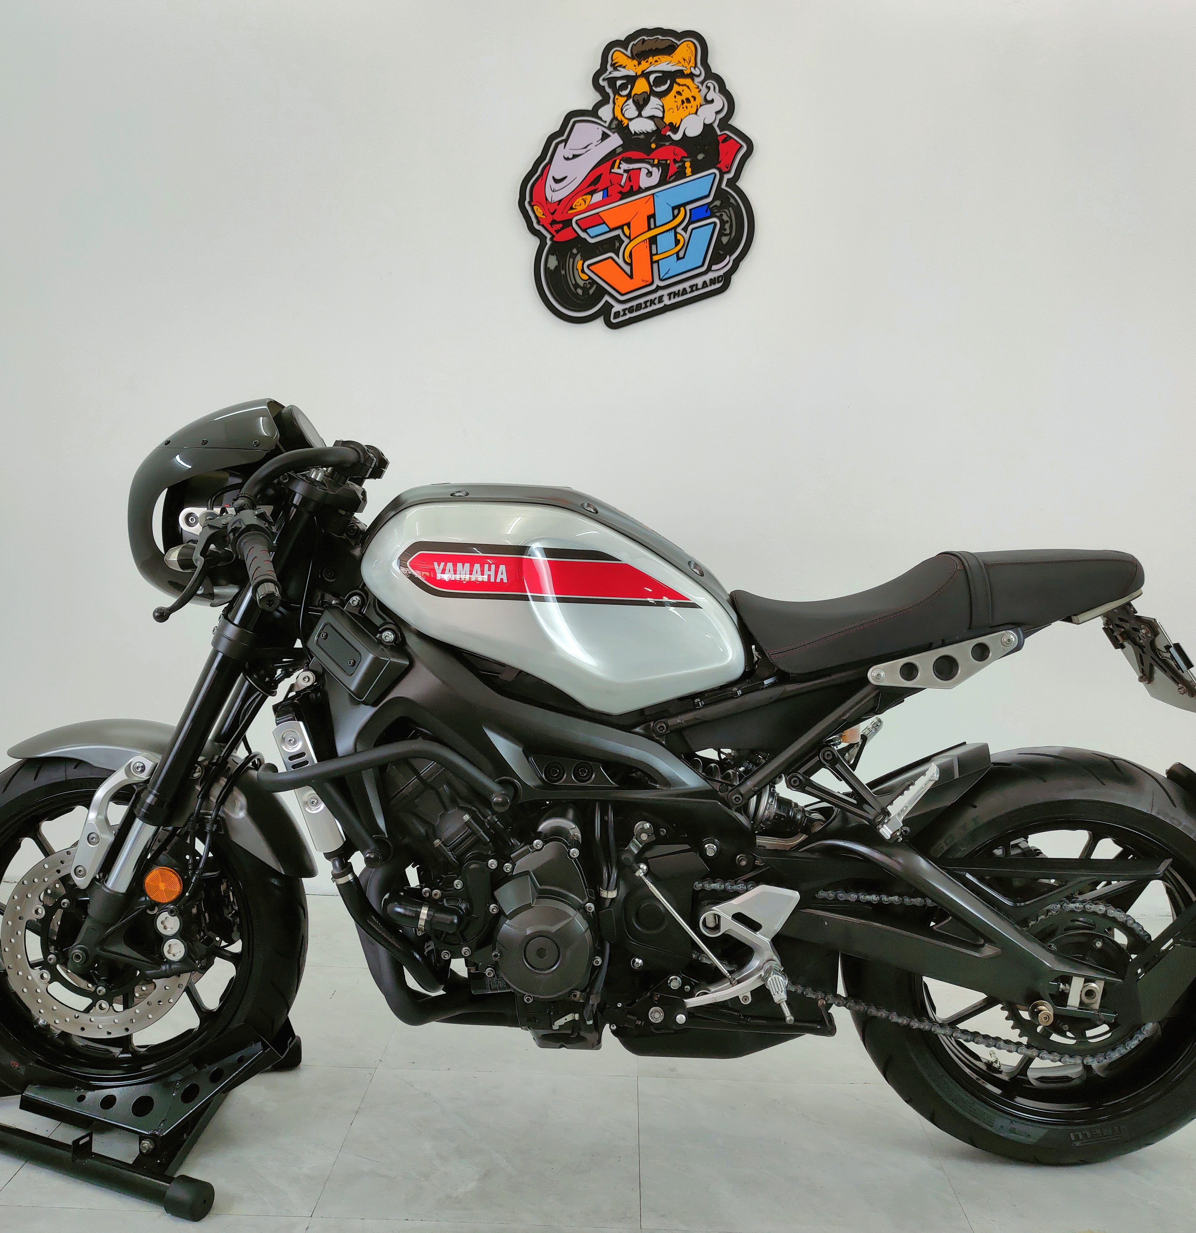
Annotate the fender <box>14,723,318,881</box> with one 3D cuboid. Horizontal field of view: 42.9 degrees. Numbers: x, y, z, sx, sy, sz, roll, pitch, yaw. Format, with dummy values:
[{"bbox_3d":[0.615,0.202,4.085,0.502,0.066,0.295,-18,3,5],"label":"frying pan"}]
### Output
[{"bbox_3d":[-0.664,0.268,2.315,0.490,0.230,0.160,1,5,4],"label":"fender"}]

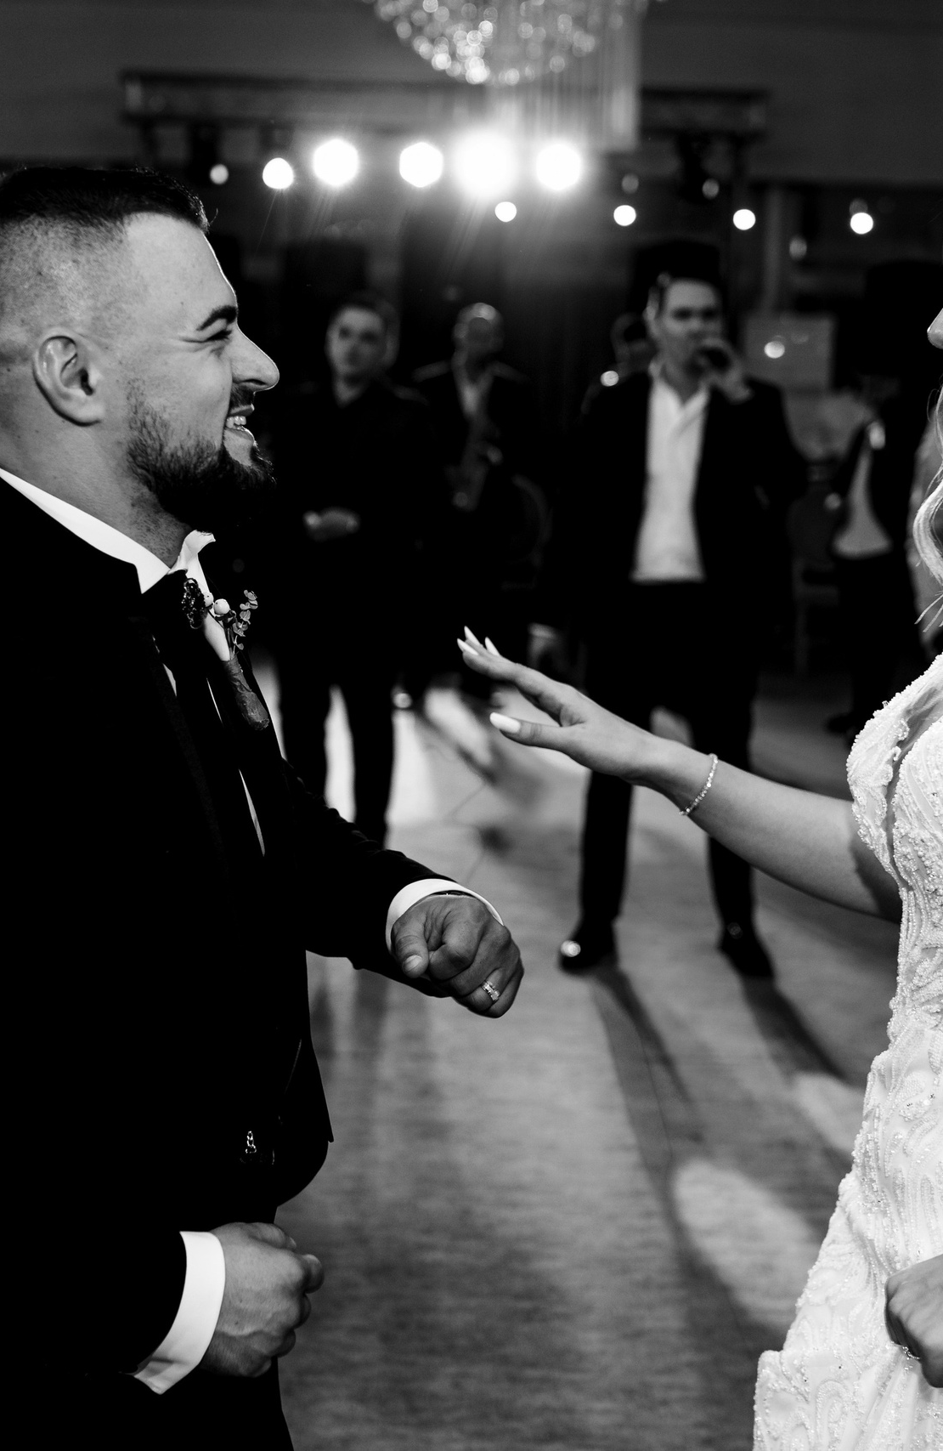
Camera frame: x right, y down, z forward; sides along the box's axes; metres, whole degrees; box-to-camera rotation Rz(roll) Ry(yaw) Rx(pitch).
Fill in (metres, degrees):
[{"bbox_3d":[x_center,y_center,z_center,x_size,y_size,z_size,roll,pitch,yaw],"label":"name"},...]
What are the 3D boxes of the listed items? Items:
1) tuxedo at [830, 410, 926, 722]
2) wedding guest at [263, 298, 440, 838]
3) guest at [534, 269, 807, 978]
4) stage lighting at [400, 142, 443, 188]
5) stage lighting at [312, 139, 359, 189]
[{"bbox_3d":[1.796,-0.706,9.406,0.480,1.460,0.340,6,11,28],"label":"tuxedo"},{"bbox_3d":[-0.337,-0.332,6.005,0.550,1.746,0.380,3,10,9],"label":"wedding guest"},{"bbox_3d":[0.543,-0.263,5.631,0.660,1.790,0.420,1,9,2],"label":"guest"},{"bbox_3d":[-0.246,-2.758,10.391,0.240,0.270,0.250,0,21,-3],"label":"stage lighting"},{"bbox_3d":[-0.664,-2.758,10.392,0.240,0.270,0.250,0,21,-4],"label":"stage lighting"}]

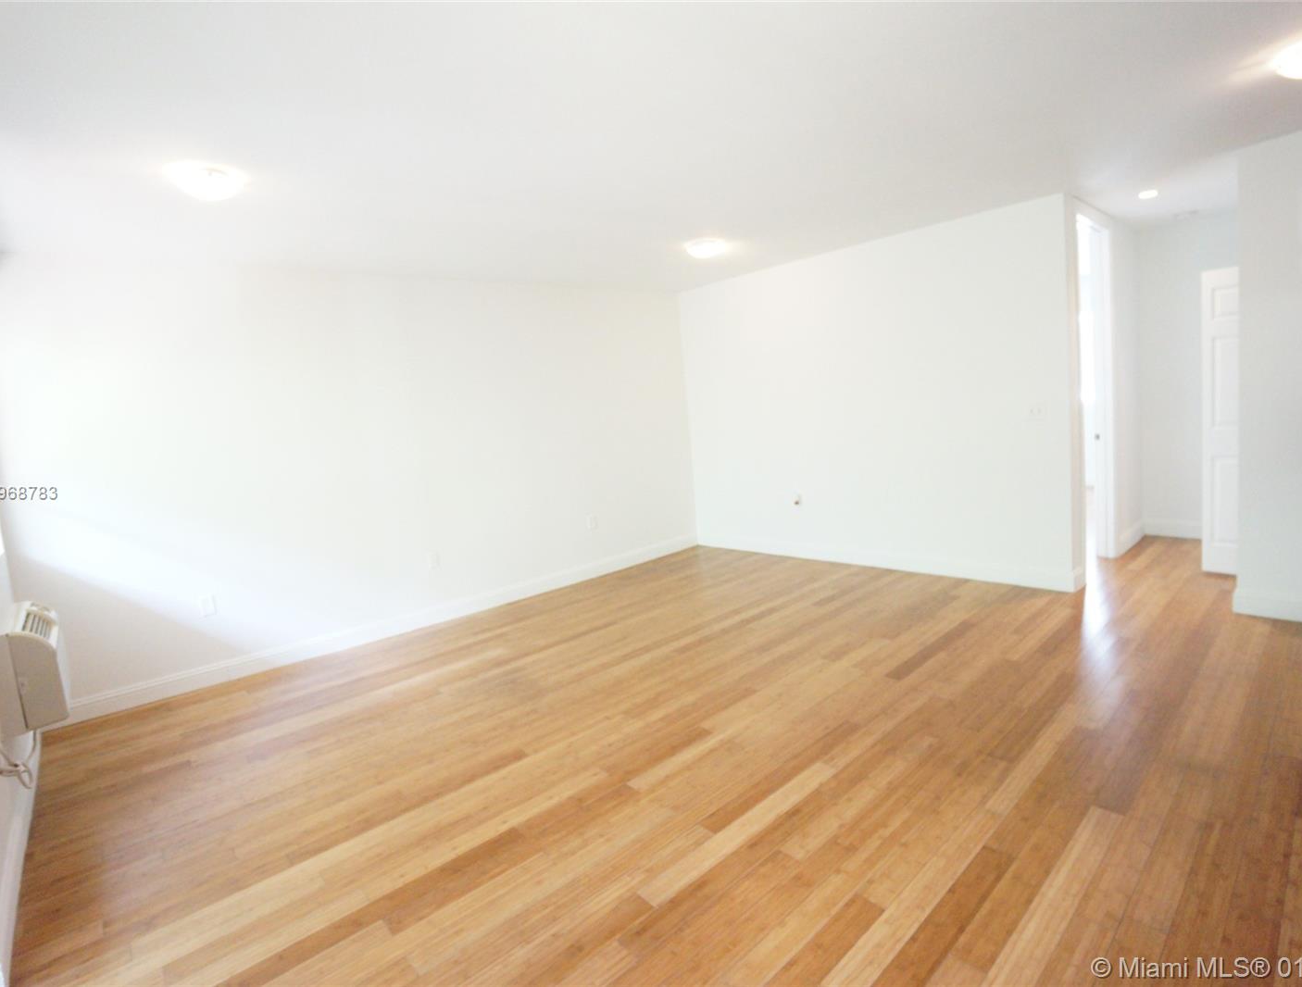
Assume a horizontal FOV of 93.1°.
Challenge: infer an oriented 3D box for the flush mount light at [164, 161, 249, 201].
[{"bbox_3d":[-1.843,-1.276,2.569,0.285,0.090,0.285,-10,8,-41],"label":"flush mount light"}]

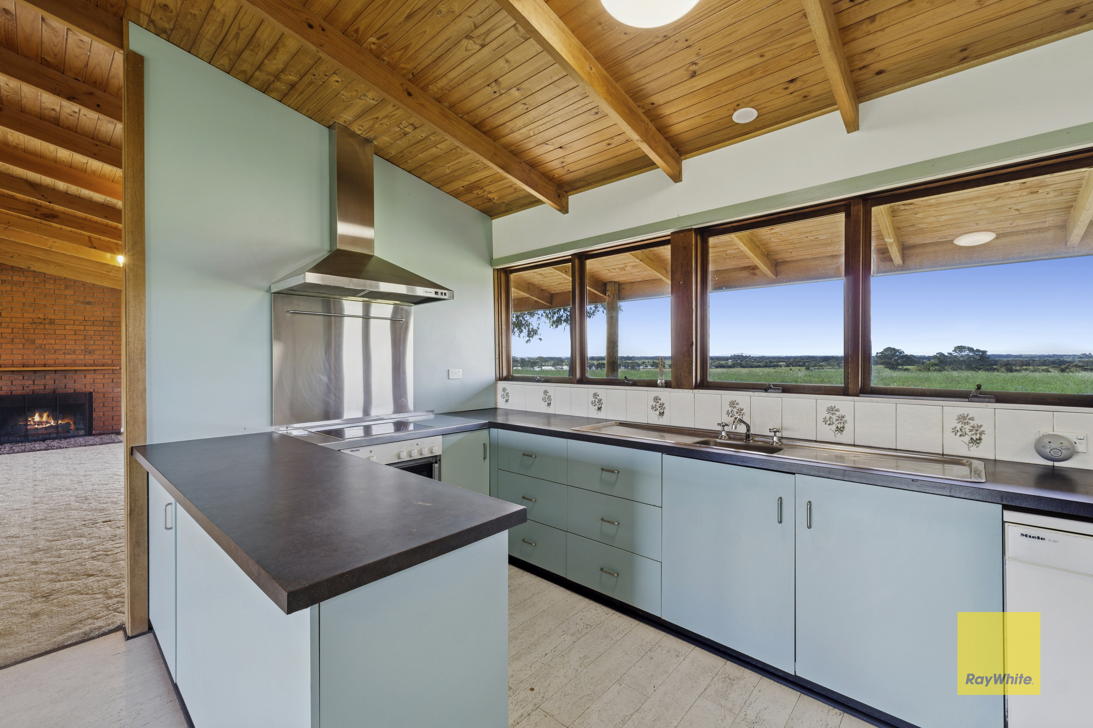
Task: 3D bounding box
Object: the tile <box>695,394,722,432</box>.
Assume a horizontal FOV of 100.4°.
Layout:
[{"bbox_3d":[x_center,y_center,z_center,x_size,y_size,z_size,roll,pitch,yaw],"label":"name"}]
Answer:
[{"bbox_3d":[0.901,0.269,2.538,0.150,0.198,0.009,0,0,43],"label":"tile"}]

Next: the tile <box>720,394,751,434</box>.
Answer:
[{"bbox_3d":[1.019,0.271,2.446,0.149,0.198,0.010,0,1,43],"label":"tile"}]

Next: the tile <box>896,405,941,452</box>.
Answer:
[{"bbox_3d":[1.570,0.273,1.918,0.150,0.198,0.009,0,0,43],"label":"tile"}]

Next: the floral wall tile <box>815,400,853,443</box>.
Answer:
[{"bbox_3d":[1.356,0.272,2.137,0.149,0.198,0.010,0,1,43],"label":"floral wall tile"}]

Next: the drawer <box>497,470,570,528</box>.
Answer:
[{"bbox_3d":[0.064,0.800,2.893,0.562,0.255,0.510,0,1,43],"label":"drawer"}]

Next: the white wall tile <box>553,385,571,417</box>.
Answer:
[{"bbox_3d":[0.121,0.265,3.261,0.150,0.198,0.009,0,0,43],"label":"white wall tile"}]

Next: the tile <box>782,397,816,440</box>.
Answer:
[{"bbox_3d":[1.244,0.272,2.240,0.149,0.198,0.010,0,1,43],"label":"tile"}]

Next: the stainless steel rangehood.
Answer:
[{"bbox_3d":[-1.053,-0.919,2.708,0.477,1.041,0.900,0,0,42],"label":"stainless steel rangehood"}]

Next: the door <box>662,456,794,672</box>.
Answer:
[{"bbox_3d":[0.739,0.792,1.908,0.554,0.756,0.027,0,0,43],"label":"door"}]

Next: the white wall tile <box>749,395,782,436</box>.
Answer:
[{"bbox_3d":[1.124,0.270,2.331,0.150,0.198,0.009,0,0,43],"label":"white wall tile"}]

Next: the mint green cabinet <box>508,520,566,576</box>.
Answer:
[{"bbox_3d":[0.065,1.060,2.896,0.562,0.259,0.510,0,1,43],"label":"mint green cabinet"}]

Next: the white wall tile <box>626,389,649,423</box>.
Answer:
[{"bbox_3d":[0.567,0.268,2.848,0.150,0.198,0.009,0,0,43],"label":"white wall tile"}]

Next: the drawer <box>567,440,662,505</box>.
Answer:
[{"bbox_3d":[0.467,0.538,2.440,0.569,0.249,0.420,0,0,43],"label":"drawer"}]

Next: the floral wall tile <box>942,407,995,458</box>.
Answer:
[{"bbox_3d":[1.681,0.273,1.814,0.150,0.198,0.009,0,0,43],"label":"floral wall tile"}]

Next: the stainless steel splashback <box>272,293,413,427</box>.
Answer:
[{"bbox_3d":[-1.226,-0.023,2.867,0.012,0.762,0.886,0,0,42],"label":"stainless steel splashback"}]

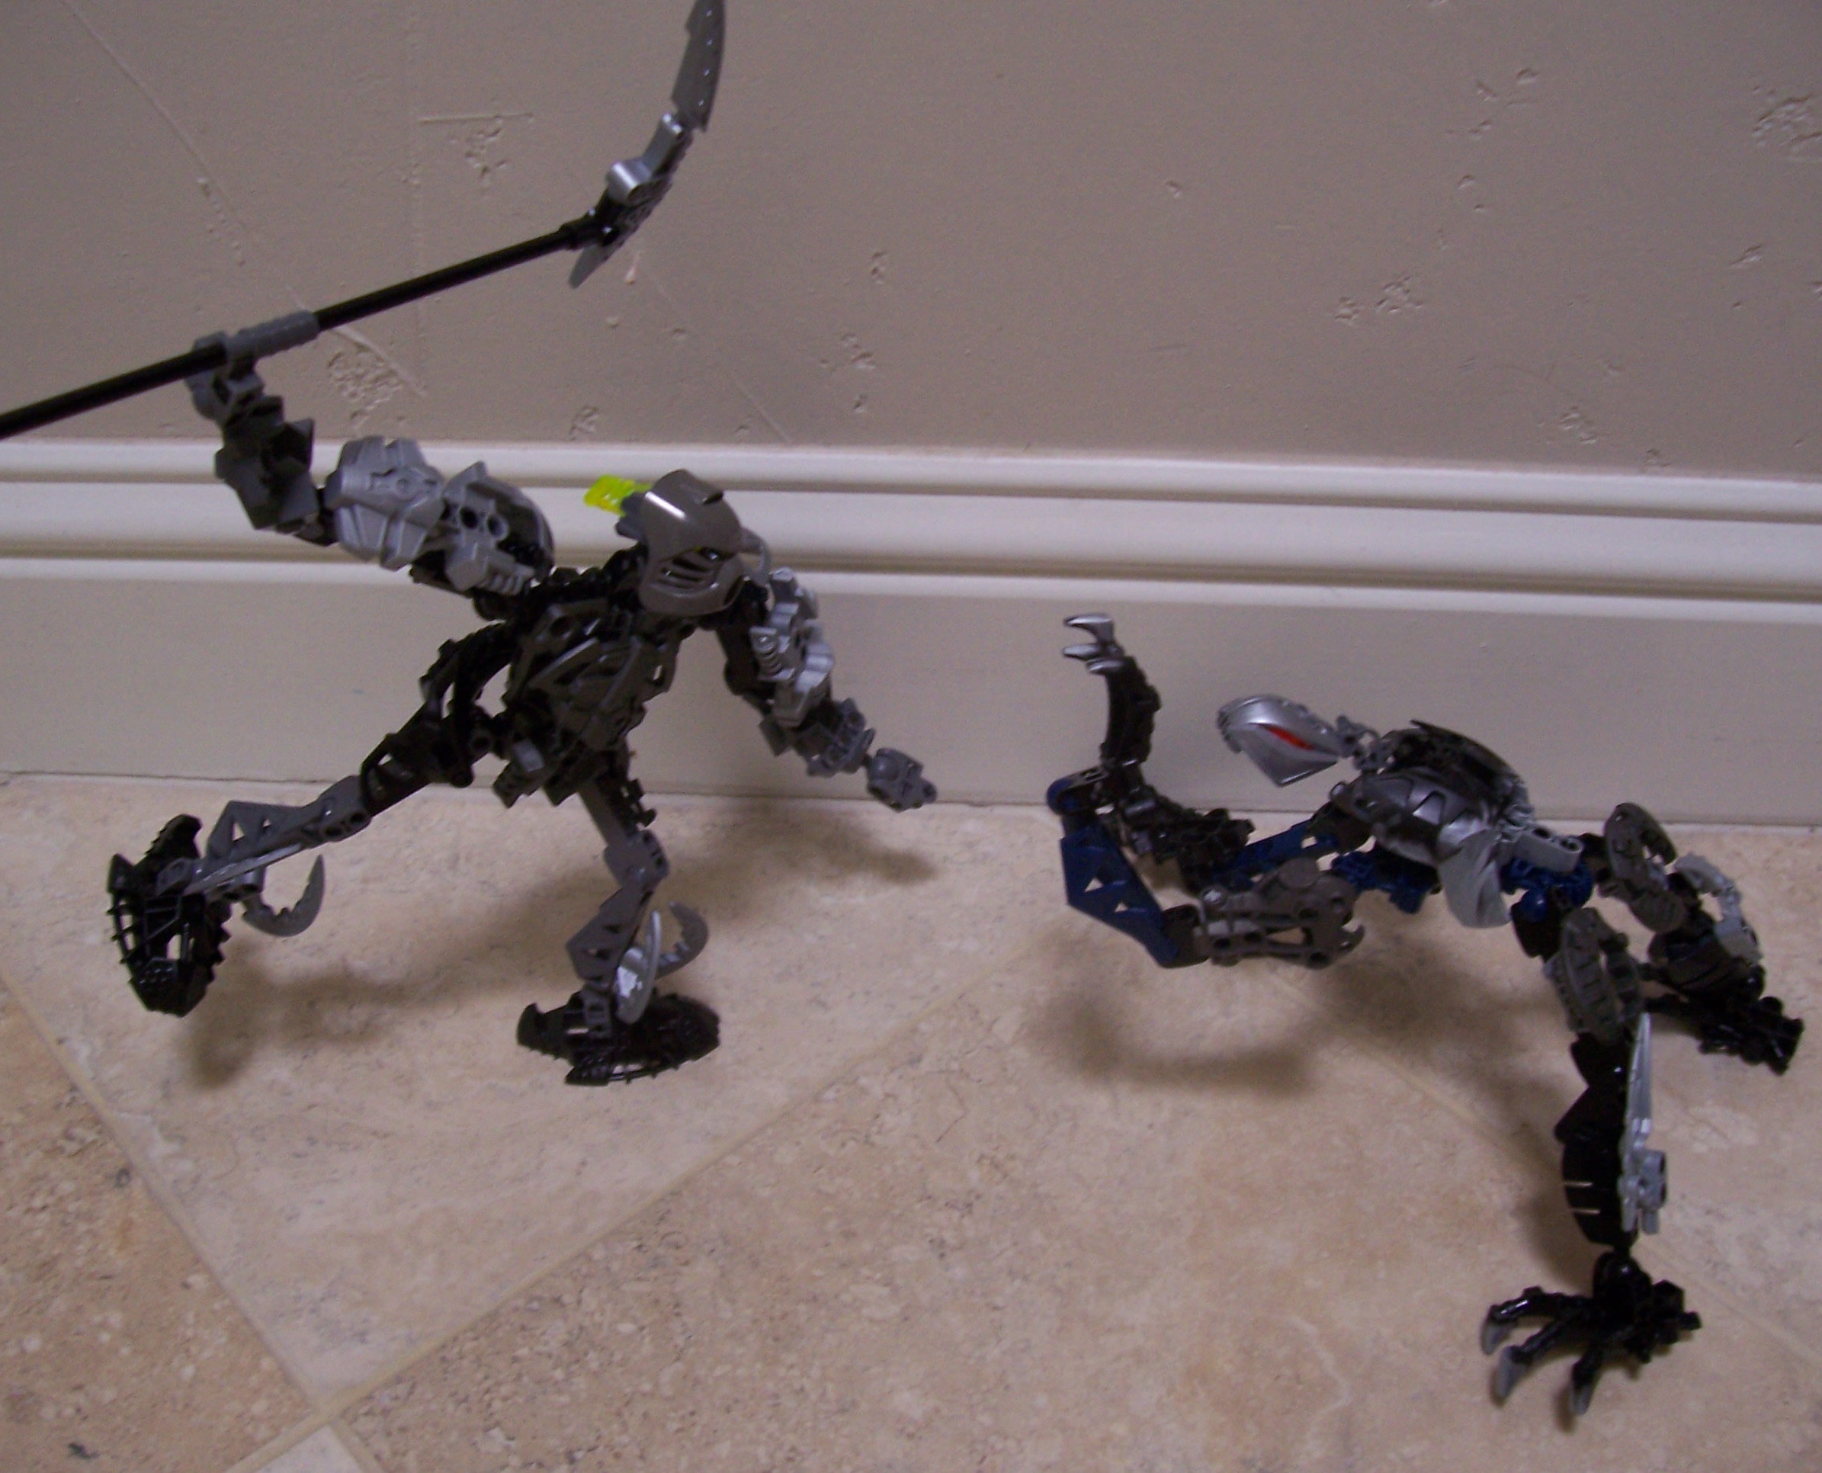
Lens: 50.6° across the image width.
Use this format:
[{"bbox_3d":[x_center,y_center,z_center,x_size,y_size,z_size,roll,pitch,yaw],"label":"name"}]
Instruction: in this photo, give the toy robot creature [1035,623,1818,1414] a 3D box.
[{"bbox_3d":[0.159,0.040,0.528,0.248,0.190,0.208,1,40,0],"label":"toy robot creature"}]

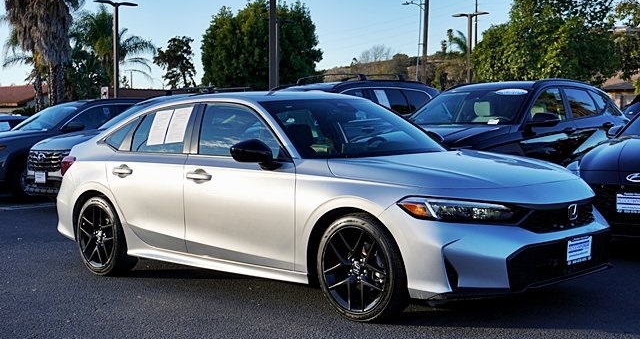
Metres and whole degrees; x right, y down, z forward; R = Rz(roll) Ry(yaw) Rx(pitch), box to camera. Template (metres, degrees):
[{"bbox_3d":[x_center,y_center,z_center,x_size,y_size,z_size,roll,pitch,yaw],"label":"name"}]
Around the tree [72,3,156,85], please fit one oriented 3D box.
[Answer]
[{"bbox_3d":[-11.890,-4.985,50.143,5.000,8.970,5.000,0,2,0],"label":"tree"}]

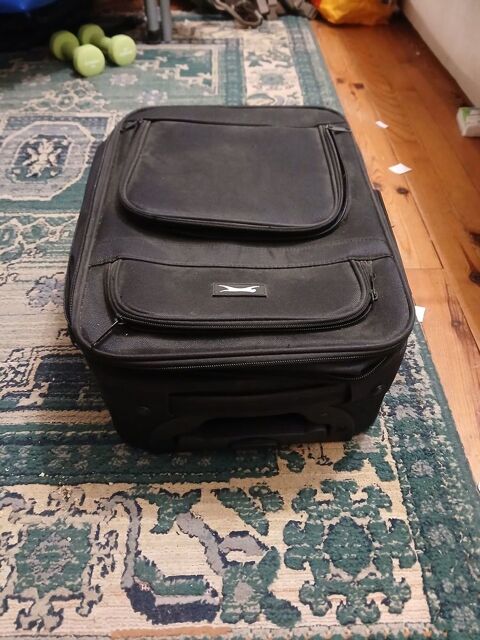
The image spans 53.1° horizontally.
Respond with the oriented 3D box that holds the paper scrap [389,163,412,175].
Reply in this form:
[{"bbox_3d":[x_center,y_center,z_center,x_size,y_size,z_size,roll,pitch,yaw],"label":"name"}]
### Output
[{"bbox_3d":[0.360,-0.339,1.079,0.039,0.004,0.031,-27,54,-23],"label":"paper scrap"}]

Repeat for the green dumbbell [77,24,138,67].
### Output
[{"bbox_3d":[-0.401,-0.830,1.451,0.197,0.077,0.077,33,56,25],"label":"green dumbbell"}]

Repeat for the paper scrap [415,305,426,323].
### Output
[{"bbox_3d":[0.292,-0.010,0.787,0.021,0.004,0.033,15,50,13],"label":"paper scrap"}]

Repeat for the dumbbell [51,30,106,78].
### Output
[{"bbox_3d":[-0.476,-0.779,1.405,0.077,0.077,0.197,-33,57,-26],"label":"dumbbell"}]

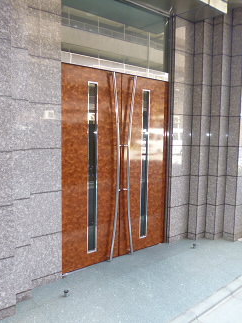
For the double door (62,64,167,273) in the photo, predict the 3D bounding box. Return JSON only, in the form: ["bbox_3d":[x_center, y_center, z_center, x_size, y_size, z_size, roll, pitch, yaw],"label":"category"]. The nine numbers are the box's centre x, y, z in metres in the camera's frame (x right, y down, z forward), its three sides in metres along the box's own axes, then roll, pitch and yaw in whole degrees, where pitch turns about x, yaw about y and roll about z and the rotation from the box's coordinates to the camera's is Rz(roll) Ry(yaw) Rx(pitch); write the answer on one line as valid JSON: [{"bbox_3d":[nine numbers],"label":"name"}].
[{"bbox_3d":[0.032,0.080,3.685,1.628,2.288,0.150,-3,6,-39],"label":"double door"}]

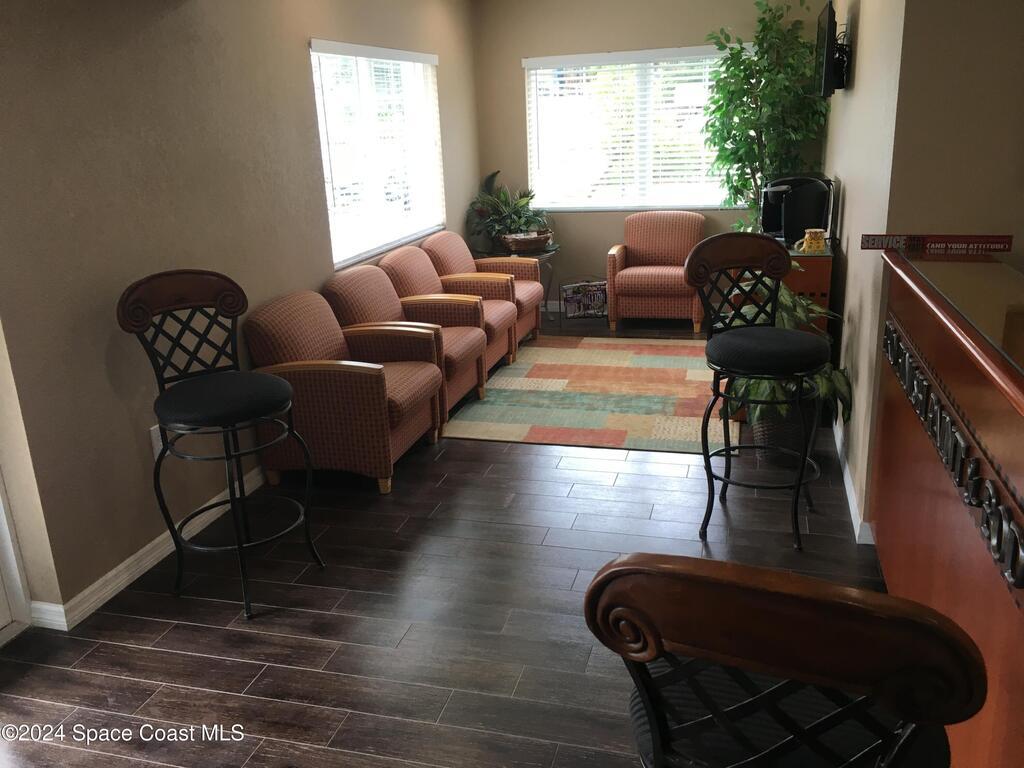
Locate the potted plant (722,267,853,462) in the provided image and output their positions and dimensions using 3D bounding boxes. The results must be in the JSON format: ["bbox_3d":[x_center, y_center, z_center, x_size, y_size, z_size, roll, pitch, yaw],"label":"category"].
[{"bbox_3d":[1.255,-0.094,3.958,0.540,0.900,0.600,2,18,15],"label":"potted plant"}]

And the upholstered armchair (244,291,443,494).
[{"bbox_3d":[-0.757,-0.017,4.078,0.720,0.845,0.700,2,18,15],"label":"upholstered armchair"}]

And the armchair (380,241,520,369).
[{"bbox_3d":[-0.372,-0.459,5.442,0.720,0.845,0.700,2,18,15],"label":"armchair"}]

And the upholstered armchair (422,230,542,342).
[{"bbox_3d":[-0.172,-0.657,6.097,0.700,0.850,0.690,2,18,15],"label":"upholstered armchair"}]

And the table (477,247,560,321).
[{"bbox_3d":[0.024,-0.775,6.879,0.680,0.600,0.680,2,18,15],"label":"table"}]

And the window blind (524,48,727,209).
[{"bbox_3d":[1.002,-1.944,6.630,1.830,1.165,0.090,2,18,15],"label":"window blind"}]

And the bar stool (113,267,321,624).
[{"bbox_3d":[-0.995,0.176,3.014,0.480,1.130,0.560,-14,21,-34],"label":"bar stool"}]

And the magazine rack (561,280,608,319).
[{"bbox_3d":[0.585,-0.660,6.746,0.380,0.300,0.100,-3,17,-2],"label":"magazine rack"}]

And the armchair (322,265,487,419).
[{"bbox_3d":[-0.565,-0.237,4.758,0.720,0.845,0.700,2,18,15],"label":"armchair"}]

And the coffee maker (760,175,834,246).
[{"bbox_3d":[1.465,-0.883,4.405,0.340,0.355,0.250,2,18,15],"label":"coffee maker"}]

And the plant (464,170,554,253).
[{"bbox_3d":[0.003,-1.353,6.701,0.660,0.600,0.520,2,18,15],"label":"plant"}]

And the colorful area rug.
[{"bbox_3d":[0.646,-0.018,5.325,1.520,0.012,2.210,2,18,15],"label":"colorful area rug"}]

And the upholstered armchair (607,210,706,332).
[{"bbox_3d":[1.124,-0.870,6.602,0.700,0.850,0.690,2,18,15],"label":"upholstered armchair"}]

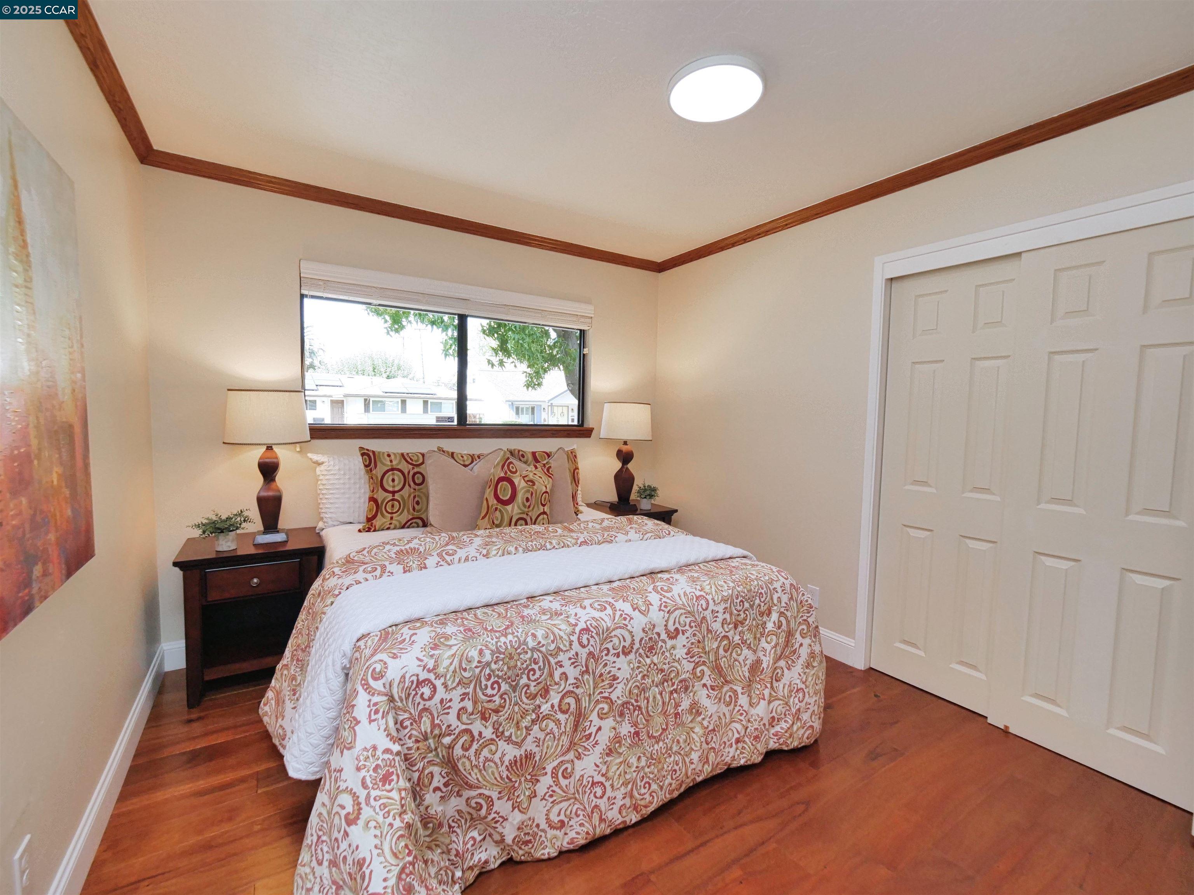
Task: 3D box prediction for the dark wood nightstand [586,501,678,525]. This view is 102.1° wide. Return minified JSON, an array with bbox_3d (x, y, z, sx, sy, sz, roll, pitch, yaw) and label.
[{"bbox_3d":[0.197,0.757,3.492,0.552,0.663,0.456,-1,4,-32],"label":"dark wood nightstand"}]

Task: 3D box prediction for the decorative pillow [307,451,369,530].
[{"bbox_3d":[-1.244,0.221,2.736,0.630,0.418,0.175,-1,-6,-32],"label":"decorative pillow"}]

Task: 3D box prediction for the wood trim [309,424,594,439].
[{"bbox_3d":[-0.817,-0.101,3.108,1.859,0.082,0.068,-1,4,-32],"label":"wood trim"}]

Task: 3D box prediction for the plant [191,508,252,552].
[{"bbox_3d":[-1.739,0.387,2.257,0.235,0.169,0.194,-1,4,-32],"label":"plant"}]

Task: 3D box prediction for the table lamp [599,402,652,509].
[{"bbox_3d":[0.196,0.059,3.356,0.350,0.749,0.350,1,4,0],"label":"table lamp"}]

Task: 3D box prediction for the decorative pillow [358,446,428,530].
[{"bbox_3d":[-1.075,0.216,2.682,0.450,0.448,0.146,-1,-9,-32],"label":"decorative pillow"}]

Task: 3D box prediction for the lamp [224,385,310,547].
[{"bbox_3d":[-1.627,0.088,2.403,0.350,0.749,0.350,-1,4,-32],"label":"lamp"}]

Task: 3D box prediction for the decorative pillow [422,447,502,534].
[{"bbox_3d":[-0.742,0.213,2.760,0.450,0.458,0.146,-1,-10,-32],"label":"decorative pillow"}]

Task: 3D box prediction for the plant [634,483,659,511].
[{"bbox_3d":[0.337,0.339,3.415,0.163,0.188,0.163,1,4,0],"label":"plant"}]

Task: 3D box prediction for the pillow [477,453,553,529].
[{"bbox_3d":[-0.479,0.229,2.792,0.430,0.438,0.136,-1,-13,-32],"label":"pillow"}]

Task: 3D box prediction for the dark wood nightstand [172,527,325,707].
[{"bbox_3d":[-1.683,0.796,2.382,0.552,0.663,0.456,-1,4,-32],"label":"dark wood nightstand"}]

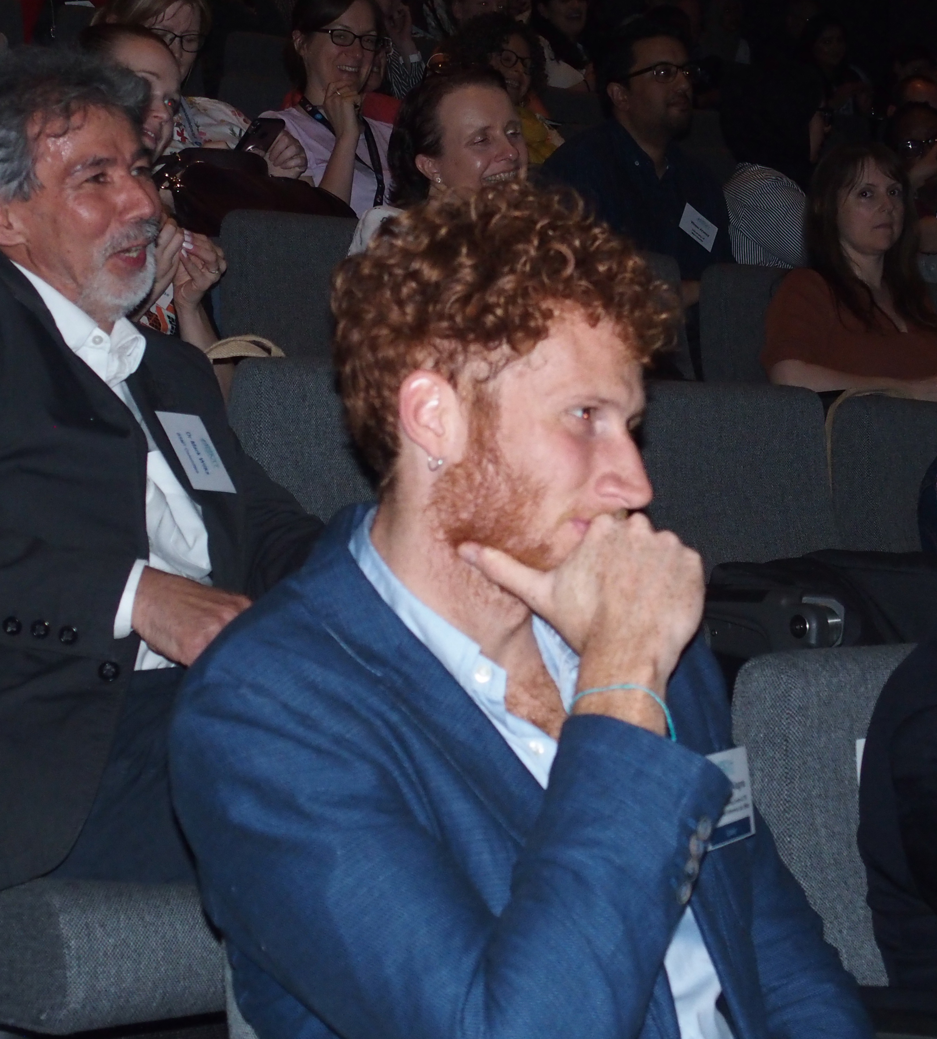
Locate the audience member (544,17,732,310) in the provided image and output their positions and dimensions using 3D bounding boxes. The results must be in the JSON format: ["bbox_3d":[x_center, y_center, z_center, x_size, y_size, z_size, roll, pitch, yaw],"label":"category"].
[{"bbox_3d":[0.420,-0.452,4.790,0.540,1.220,0.760,0,3,-41],"label":"audience member"}]

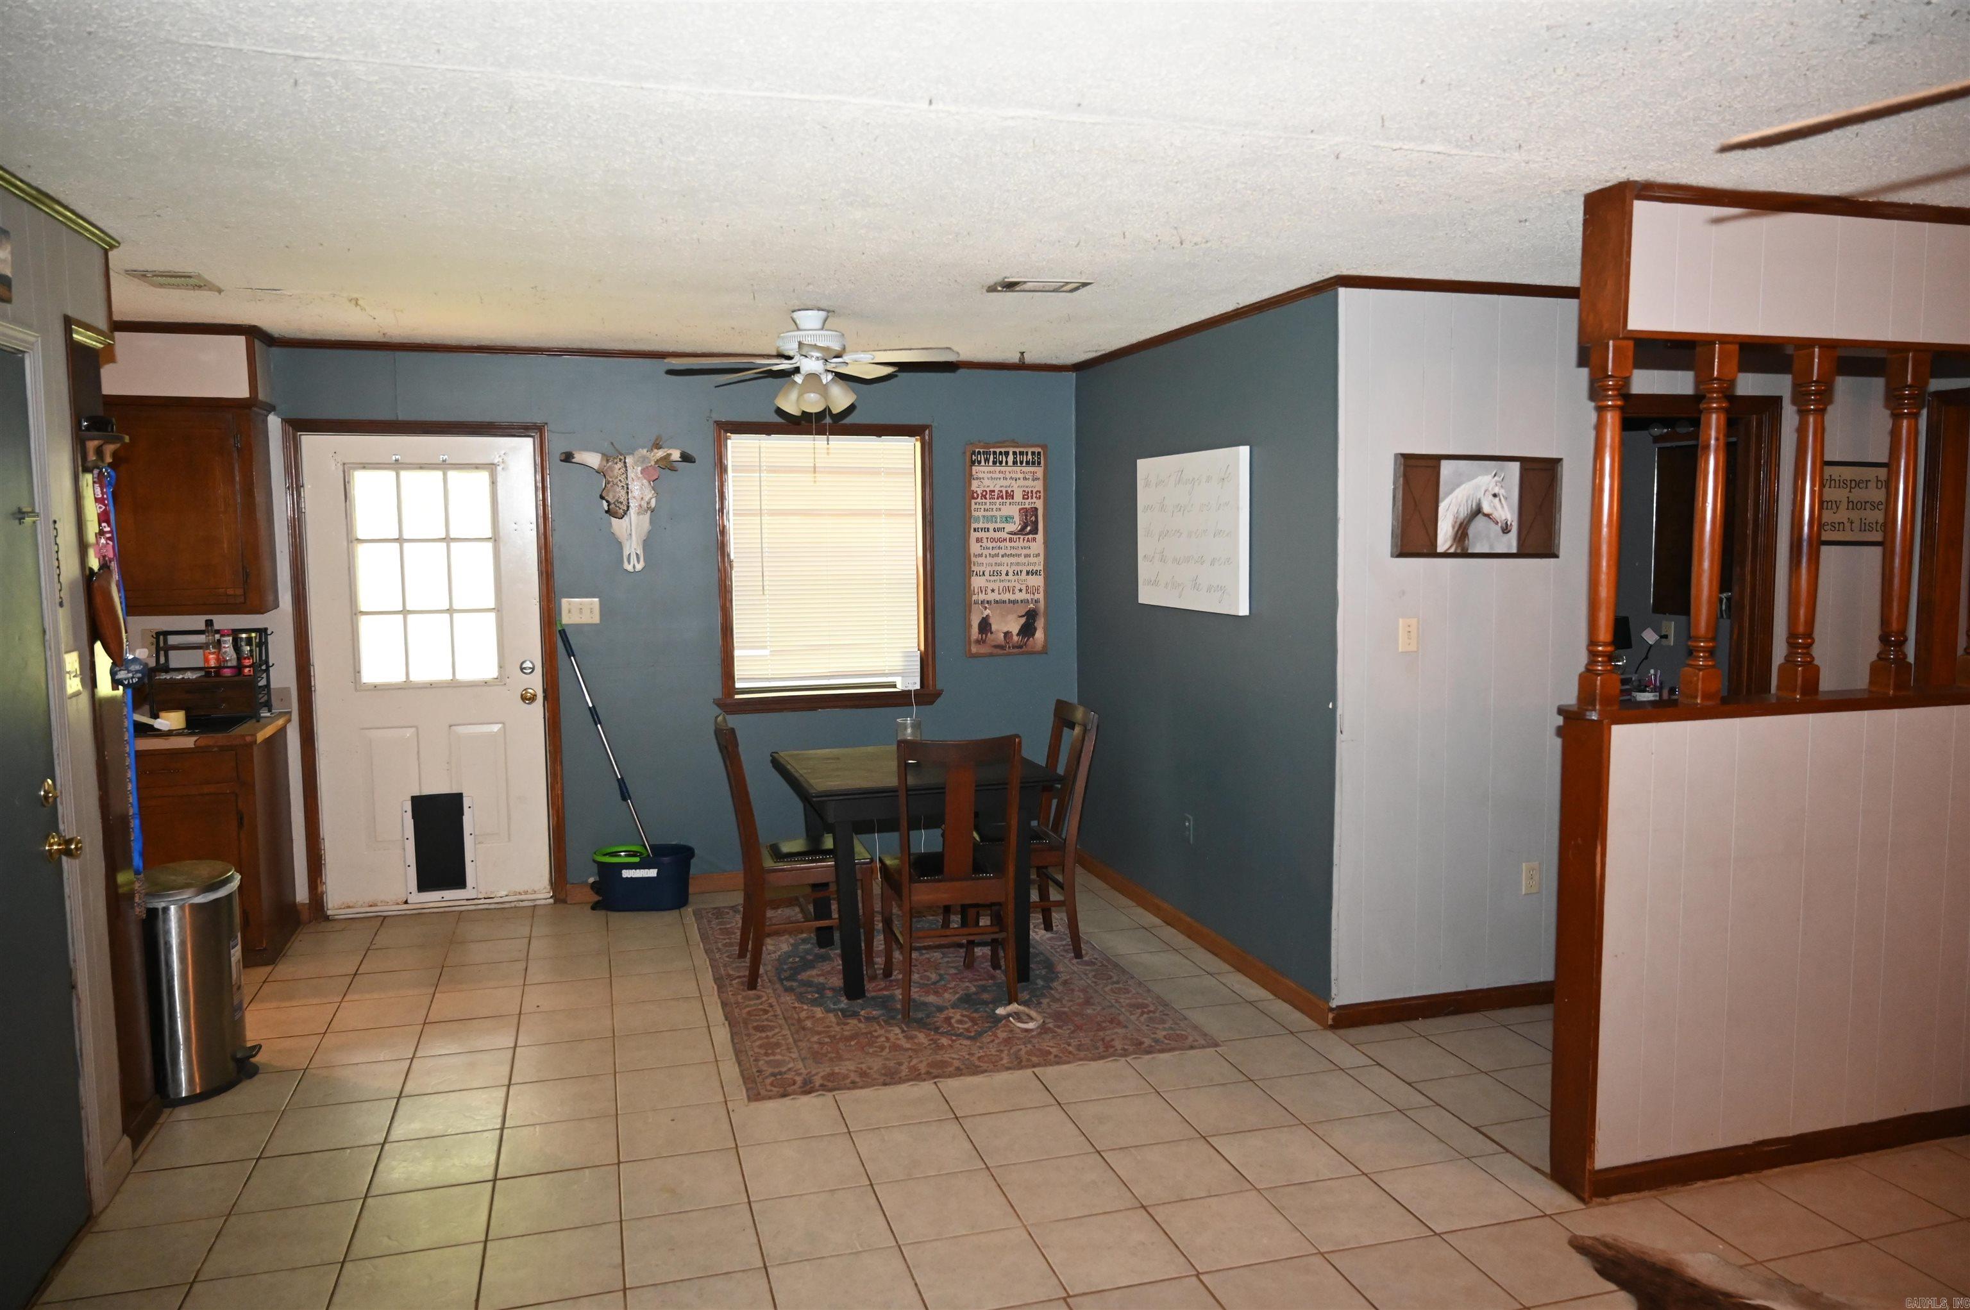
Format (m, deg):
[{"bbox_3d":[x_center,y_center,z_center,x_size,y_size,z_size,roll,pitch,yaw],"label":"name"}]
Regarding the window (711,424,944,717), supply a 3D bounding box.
[{"bbox_3d":[-0.718,-0.418,6.085,1.050,1.290,0.090,-2,5,-16],"label":"window"}]

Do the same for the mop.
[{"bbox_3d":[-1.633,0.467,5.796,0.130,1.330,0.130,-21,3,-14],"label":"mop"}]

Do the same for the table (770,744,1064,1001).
[{"bbox_3d":[-0.269,0.797,4.989,0.905,0.760,0.910,-2,5,-16],"label":"table"}]

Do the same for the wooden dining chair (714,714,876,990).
[{"bbox_3d":[-0.722,0.712,4.906,0.565,0.960,0.430,-2,5,-16],"label":"wooden dining chair"}]

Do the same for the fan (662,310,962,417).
[{"bbox_3d":[-0.622,-1.053,4.742,1.050,0.370,1.050,-2,5,-16],"label":"fan"}]

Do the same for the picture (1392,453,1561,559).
[{"bbox_3d":[1.617,-0.486,4.302,0.643,0.333,0.035,-2,5,-16],"label":"picture"}]

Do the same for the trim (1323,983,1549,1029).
[{"bbox_3d":[1.592,1.195,4.494,0.930,0.072,0.017,-2,5,-16],"label":"trim"}]

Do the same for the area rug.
[{"bbox_3d":[-0.260,1.184,5.012,1.510,0.010,2.100,-2,5,-16],"label":"area rug"}]

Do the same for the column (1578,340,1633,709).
[{"bbox_3d":[1.474,-0.299,3.116,0.065,0.873,0.065,-2,5,-16],"label":"column"}]

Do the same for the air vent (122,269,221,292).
[{"bbox_3d":[-2.569,-1.183,4.174,0.197,0.020,0.305,-2,5,-16],"label":"air vent"}]

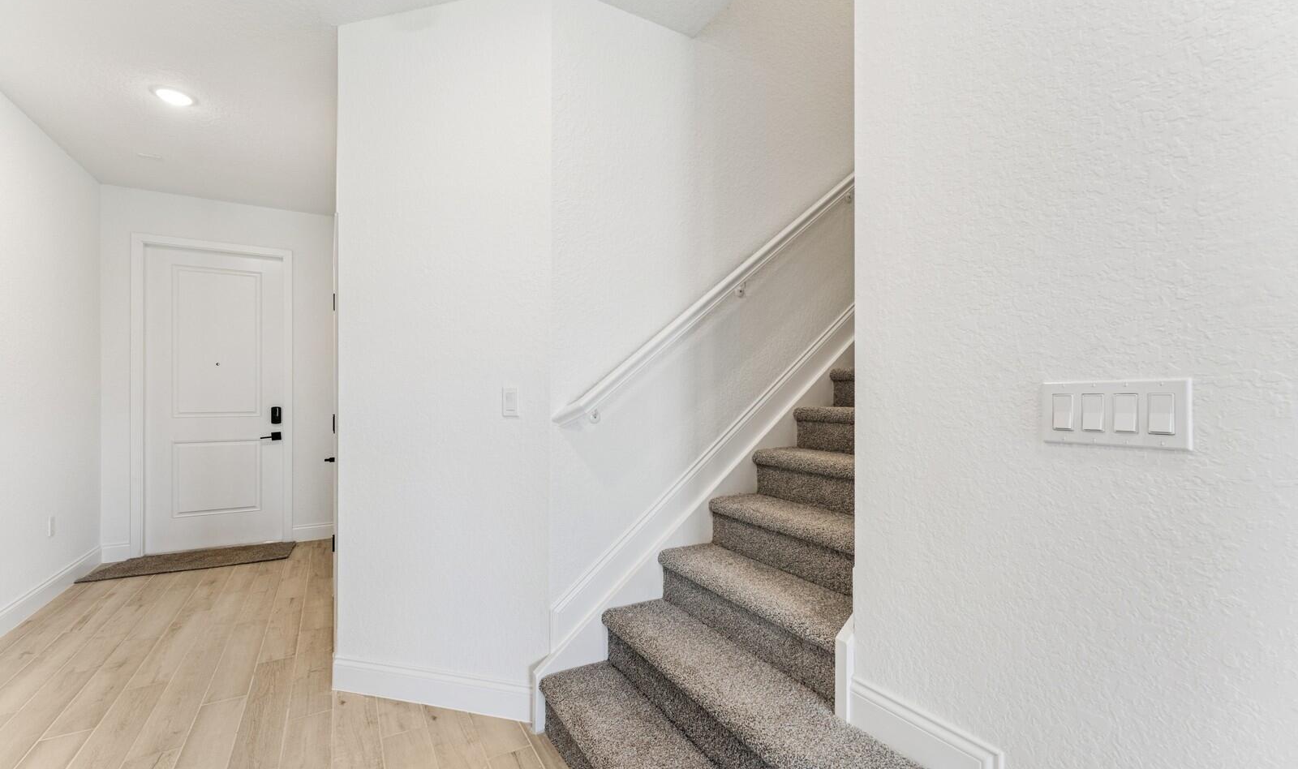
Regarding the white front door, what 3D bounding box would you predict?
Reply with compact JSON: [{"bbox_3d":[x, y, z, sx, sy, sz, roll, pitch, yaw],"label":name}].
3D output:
[{"bbox_3d":[-3.400,0.121,3.989,0.880,2.380,0.050,0,0,-29],"label":"white front door"}]

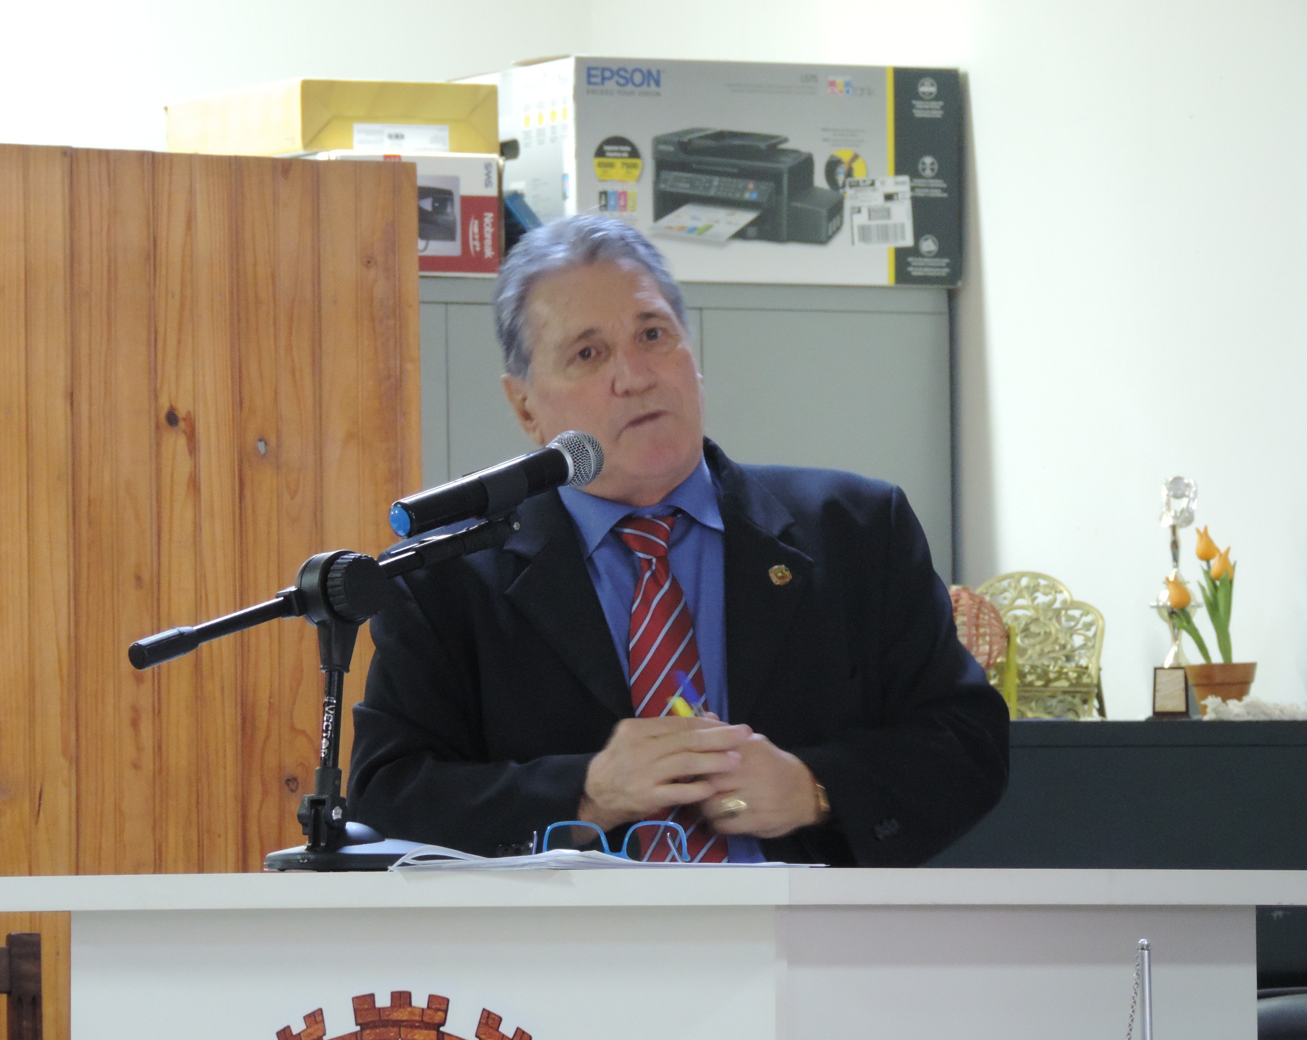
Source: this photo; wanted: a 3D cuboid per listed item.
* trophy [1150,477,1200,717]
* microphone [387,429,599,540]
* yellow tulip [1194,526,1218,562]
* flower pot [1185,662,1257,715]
[{"bbox_3d":[0.639,0.095,12.300,0.056,0.292,0.050,0,-2,-8],"label":"trophy"},{"bbox_3d":[-0.140,-0.030,8.950,0.230,0.051,0.051,-17,-3,-31],"label":"microphone"},{"bbox_3d":[0.679,0.029,12.300,0.029,0.043,0.029,0,-2,0],"label":"yellow tulip"},{"bbox_3d":[0.697,0.210,12.300,0.089,0.068,0.089,0,-2,0],"label":"flower pot"}]

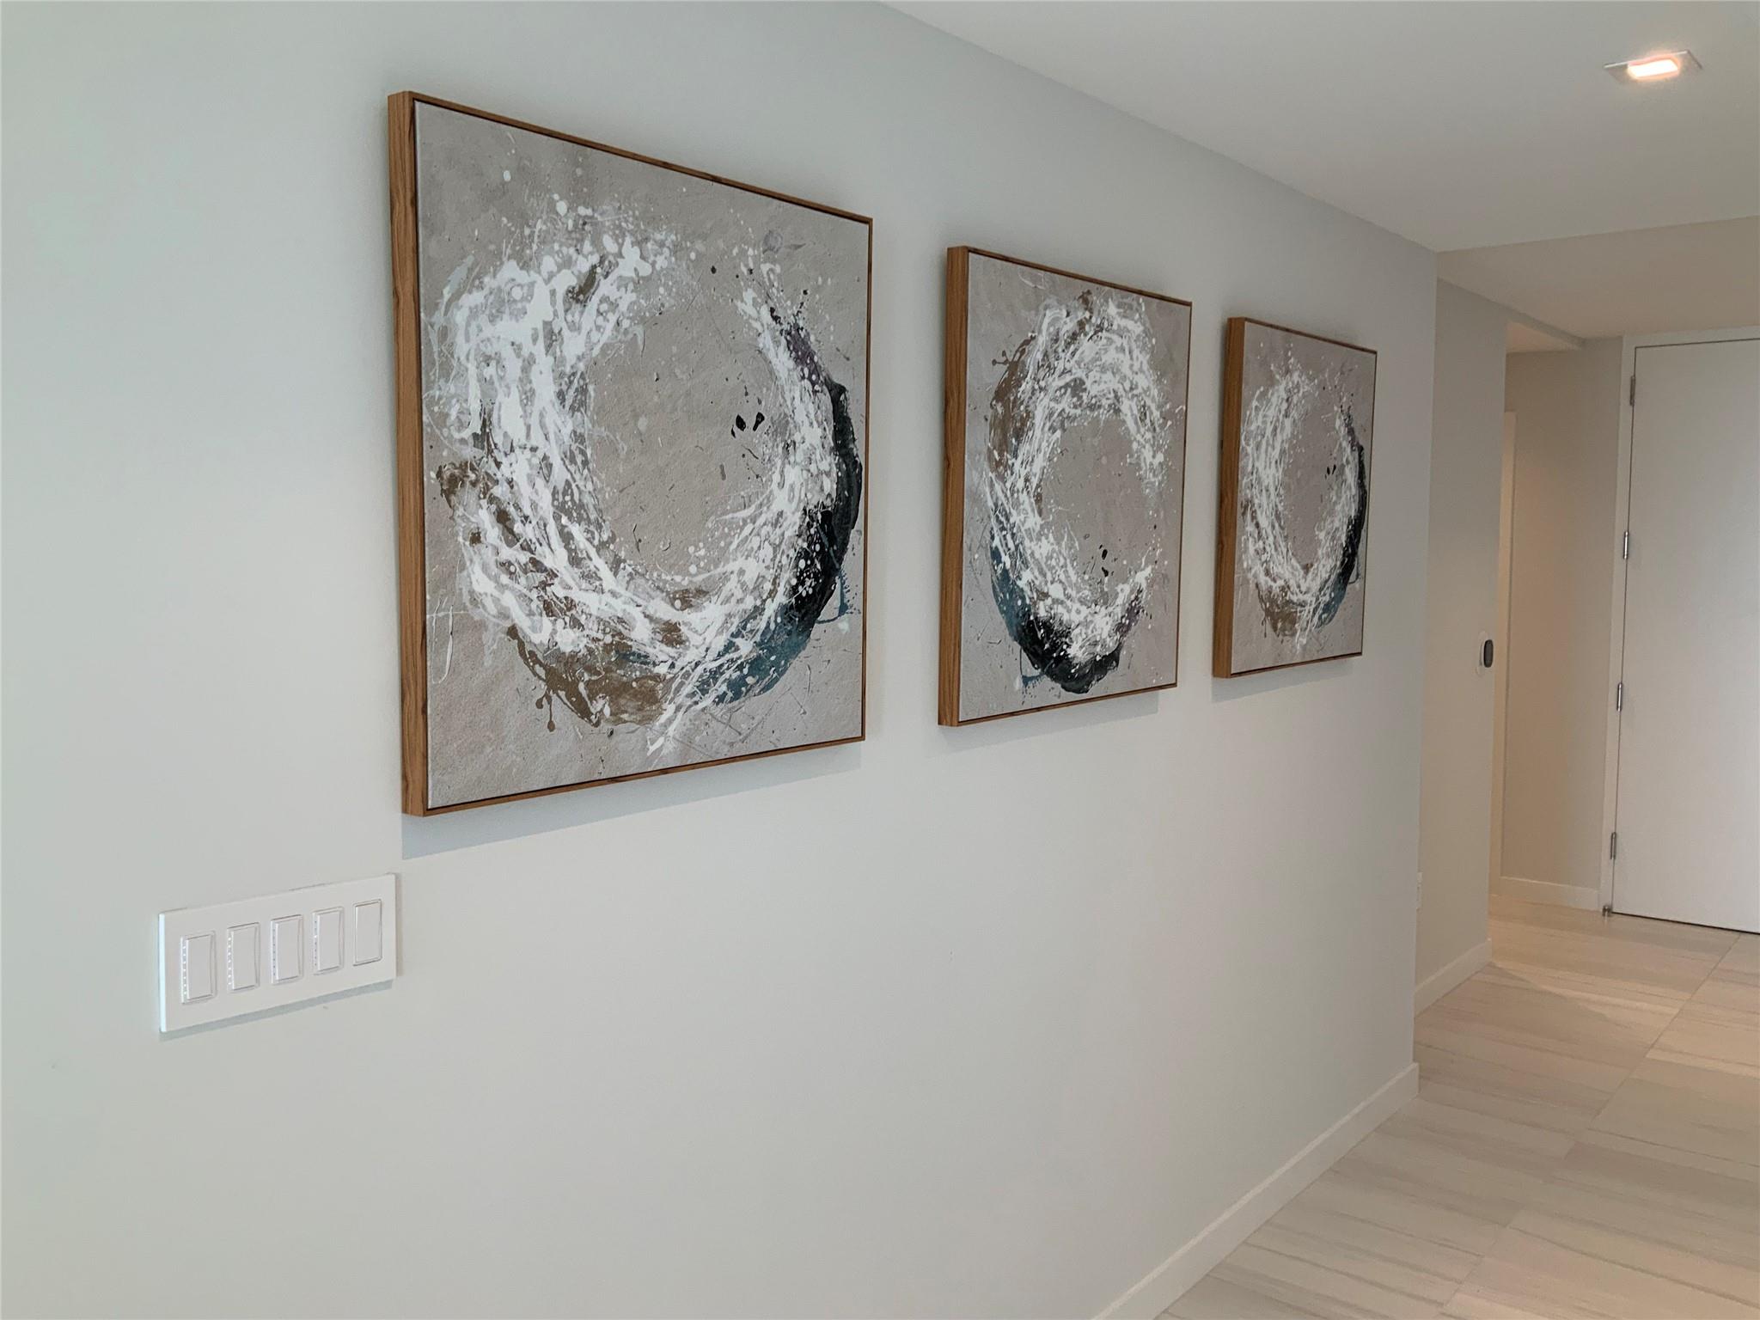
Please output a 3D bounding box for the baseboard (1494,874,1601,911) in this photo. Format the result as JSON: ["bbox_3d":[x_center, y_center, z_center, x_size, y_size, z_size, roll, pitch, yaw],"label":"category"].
[{"bbox_3d":[3.038,1.066,6.715,0.435,0.096,0.016,5,7,38],"label":"baseboard"}]

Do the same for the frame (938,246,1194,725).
[{"bbox_3d":[0.354,-0.296,2.647,0.040,0.760,0.760,5,7,38],"label":"frame"}]

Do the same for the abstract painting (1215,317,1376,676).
[{"bbox_3d":[0.981,-0.365,3.431,0.040,0.760,0.760,5,7,38],"label":"abstract painting"}]

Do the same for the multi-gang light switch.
[{"bbox_3d":[-0.611,0.297,1.518,0.011,0.118,0.254,5,7,38],"label":"multi-gang light switch"}]

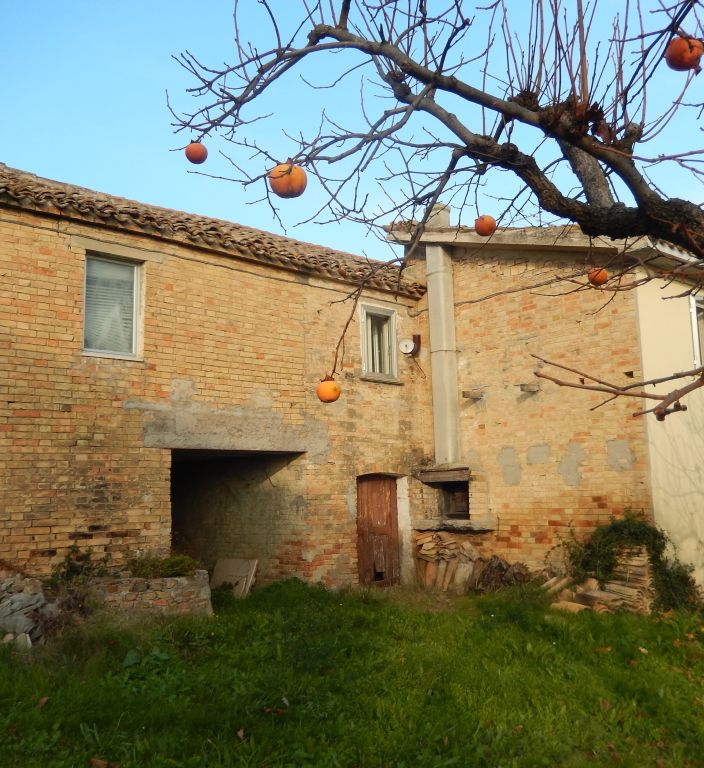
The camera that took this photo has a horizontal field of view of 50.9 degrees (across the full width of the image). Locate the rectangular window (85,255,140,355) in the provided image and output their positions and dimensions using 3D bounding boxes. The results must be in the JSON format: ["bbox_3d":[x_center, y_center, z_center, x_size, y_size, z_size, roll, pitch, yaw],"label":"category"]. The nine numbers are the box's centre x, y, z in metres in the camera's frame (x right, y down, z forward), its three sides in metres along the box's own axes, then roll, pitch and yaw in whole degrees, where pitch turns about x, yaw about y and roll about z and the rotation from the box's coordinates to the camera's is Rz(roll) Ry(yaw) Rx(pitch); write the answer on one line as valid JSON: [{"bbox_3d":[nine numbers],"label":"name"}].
[{"bbox_3d":[-3.206,-1.008,9.860,0.800,1.330,0.120,5,-10,-41],"label":"rectangular window"}]

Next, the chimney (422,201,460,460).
[{"bbox_3d":[1.590,-0.875,12.929,0.290,4.520,0.360,5,-10,-41],"label":"chimney"}]

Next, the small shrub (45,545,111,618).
[{"bbox_3d":[-3.314,2.372,8.928,0.680,0.860,0.560,5,-10,-41],"label":"small shrub"}]

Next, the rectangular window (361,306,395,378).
[{"bbox_3d":[0.477,-0.707,12.993,0.870,1.270,0.130,5,-10,-41],"label":"rectangular window"}]

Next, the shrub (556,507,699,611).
[{"bbox_3d":[3.630,2.326,9.744,1.050,1.200,1.500,5,-10,-41],"label":"shrub"}]

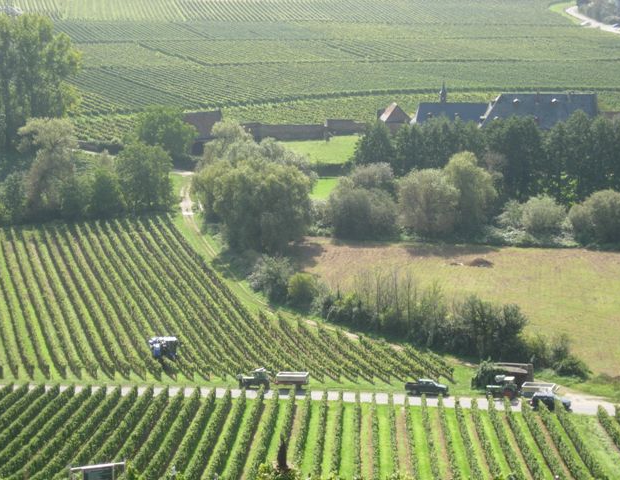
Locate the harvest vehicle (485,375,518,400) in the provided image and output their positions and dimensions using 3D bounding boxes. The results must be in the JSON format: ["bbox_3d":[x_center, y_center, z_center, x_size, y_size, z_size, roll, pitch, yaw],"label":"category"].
[{"bbox_3d":[23.343,17.969,254.000,3.850,2.500,1.900,1,10,9],"label":"harvest vehicle"}]

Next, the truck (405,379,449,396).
[{"bbox_3d":[14.405,18.181,257.000,5.100,1.750,1.850,1,10,8],"label":"truck"}]

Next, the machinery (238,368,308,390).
[{"bbox_3d":[-4.426,17.519,260.500,8.900,2.500,2.000,1,10,8],"label":"machinery"}]

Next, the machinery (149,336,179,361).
[{"bbox_3d":[-18.934,14.620,271.500,2.700,3.400,5.000,-2,10,-12],"label":"machinery"}]

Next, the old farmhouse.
[{"bbox_3d":[43.574,-29.538,510.000,52.500,13.500,16.000,0,9,-3],"label":"old farmhouse"}]

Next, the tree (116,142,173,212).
[{"bbox_3d":[-31.845,-11.545,402.000,10.600,14.000,10.400,0,9,0],"label":"tree"}]

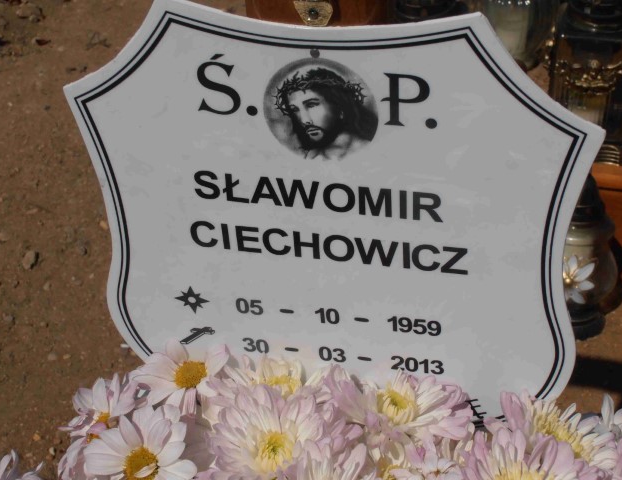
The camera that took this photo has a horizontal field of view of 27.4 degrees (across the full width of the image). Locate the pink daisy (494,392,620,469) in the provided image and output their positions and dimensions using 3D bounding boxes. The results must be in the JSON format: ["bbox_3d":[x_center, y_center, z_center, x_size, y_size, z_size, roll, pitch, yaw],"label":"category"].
[{"bbox_3d":[0.122,0.097,0.640,0.060,0.028,0.050,0,53,-25],"label":"pink daisy"}]

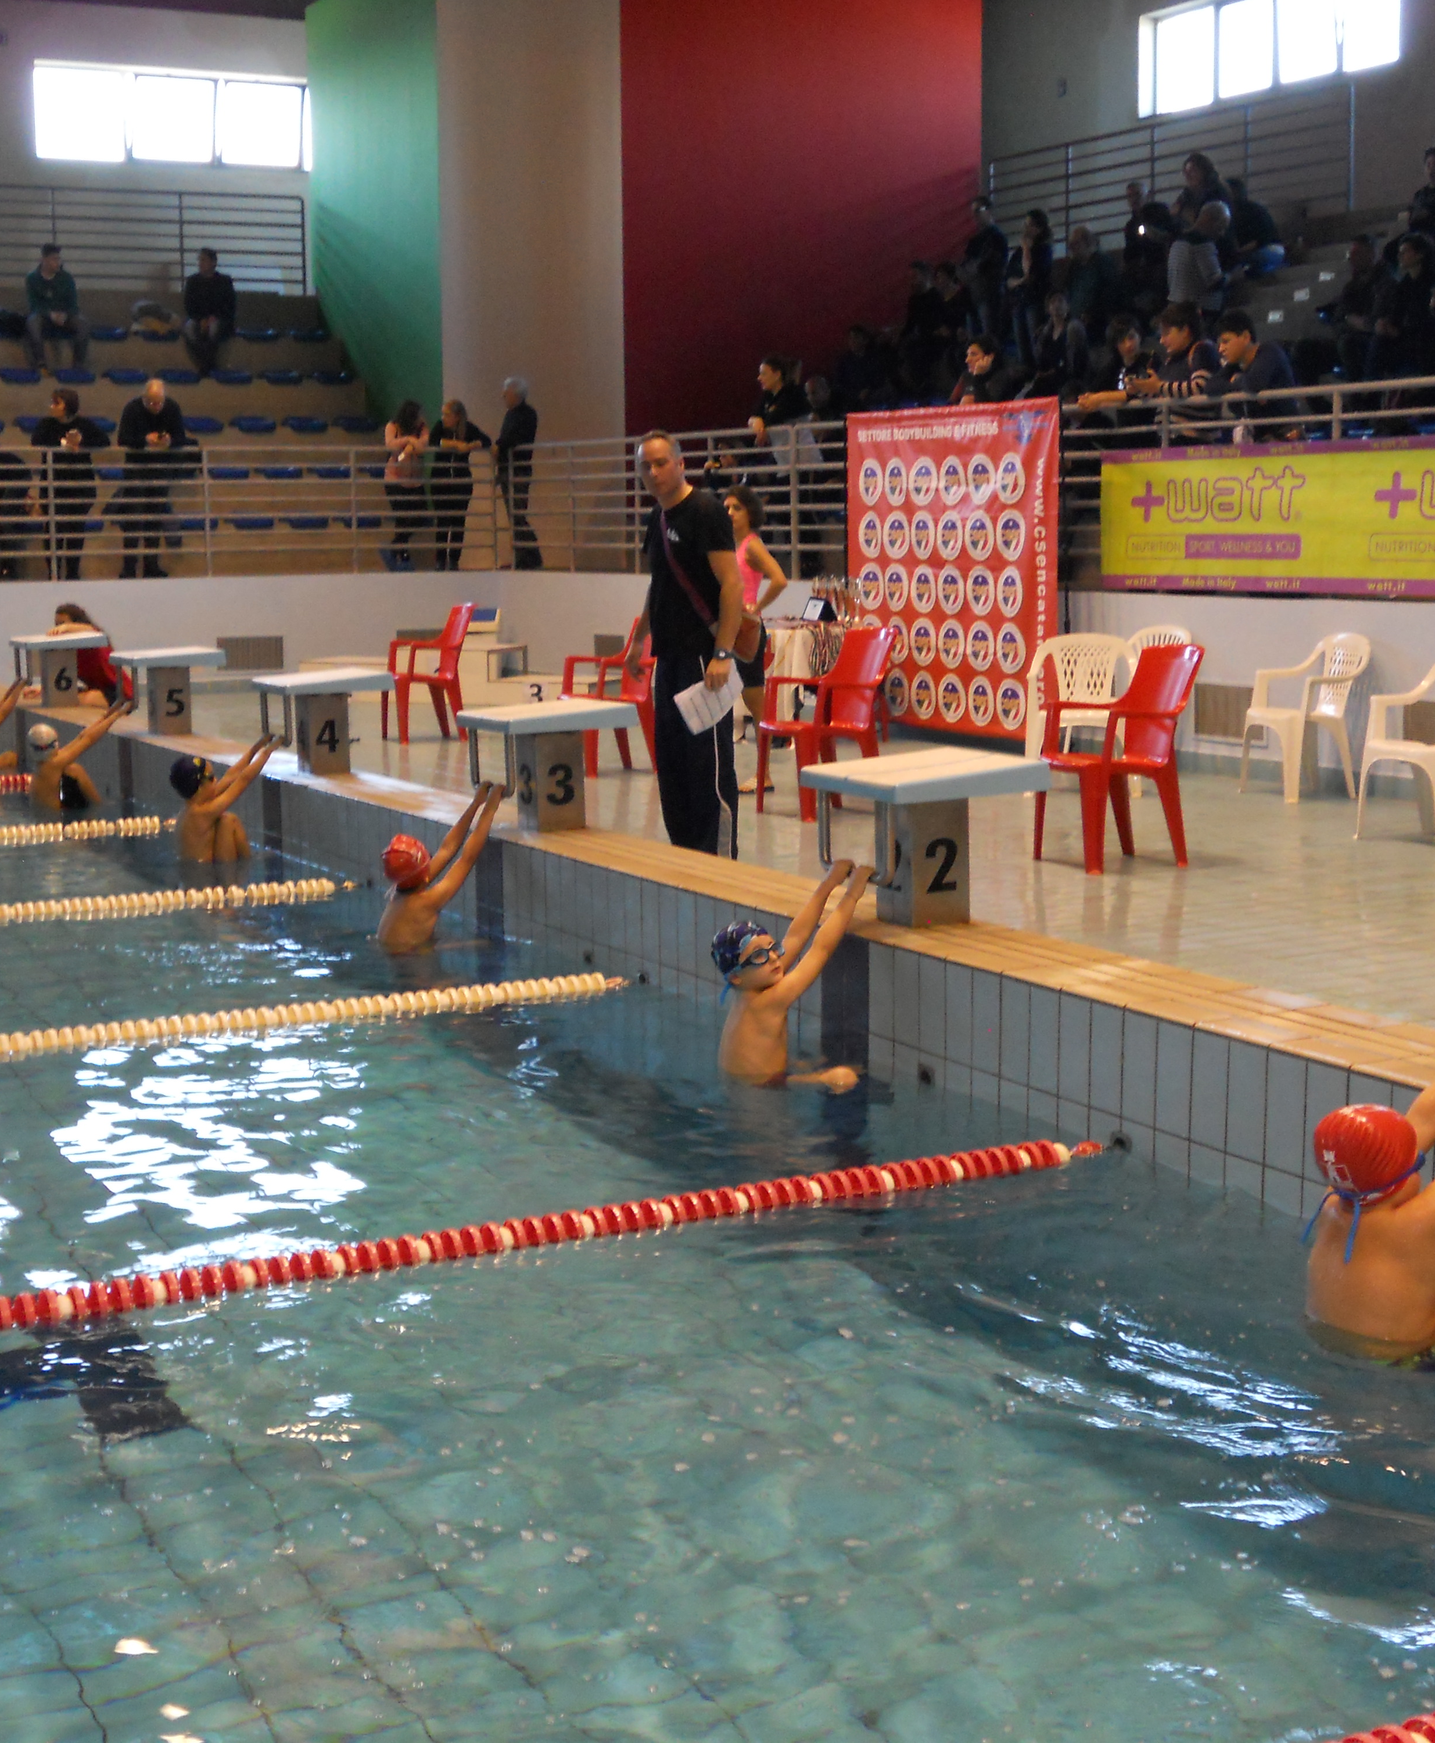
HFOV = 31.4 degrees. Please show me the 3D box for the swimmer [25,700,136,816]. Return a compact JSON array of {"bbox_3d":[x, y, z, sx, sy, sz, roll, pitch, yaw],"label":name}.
[{"bbox_3d":[-3.340,-0.514,13.460,0.620,0.760,0.390,-5,9,-27],"label":"swimmer"}]

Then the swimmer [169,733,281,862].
[{"bbox_3d":[-2.100,-0.209,11.110,0.550,0.710,0.410,-5,9,-27],"label":"swimmer"}]

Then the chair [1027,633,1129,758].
[{"bbox_3d":[1.900,-0.805,13.099,0.575,0.810,0.530,1,8,14],"label":"chair"}]

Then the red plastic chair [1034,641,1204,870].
[{"bbox_3d":[1.645,-0.473,10.440,0.570,0.885,0.570,-4,8,-22],"label":"red plastic chair"}]

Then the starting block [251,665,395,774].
[{"bbox_3d":[-1.758,-0.665,11.427,0.498,0.446,0.497,-5,9,-27],"label":"starting block"}]

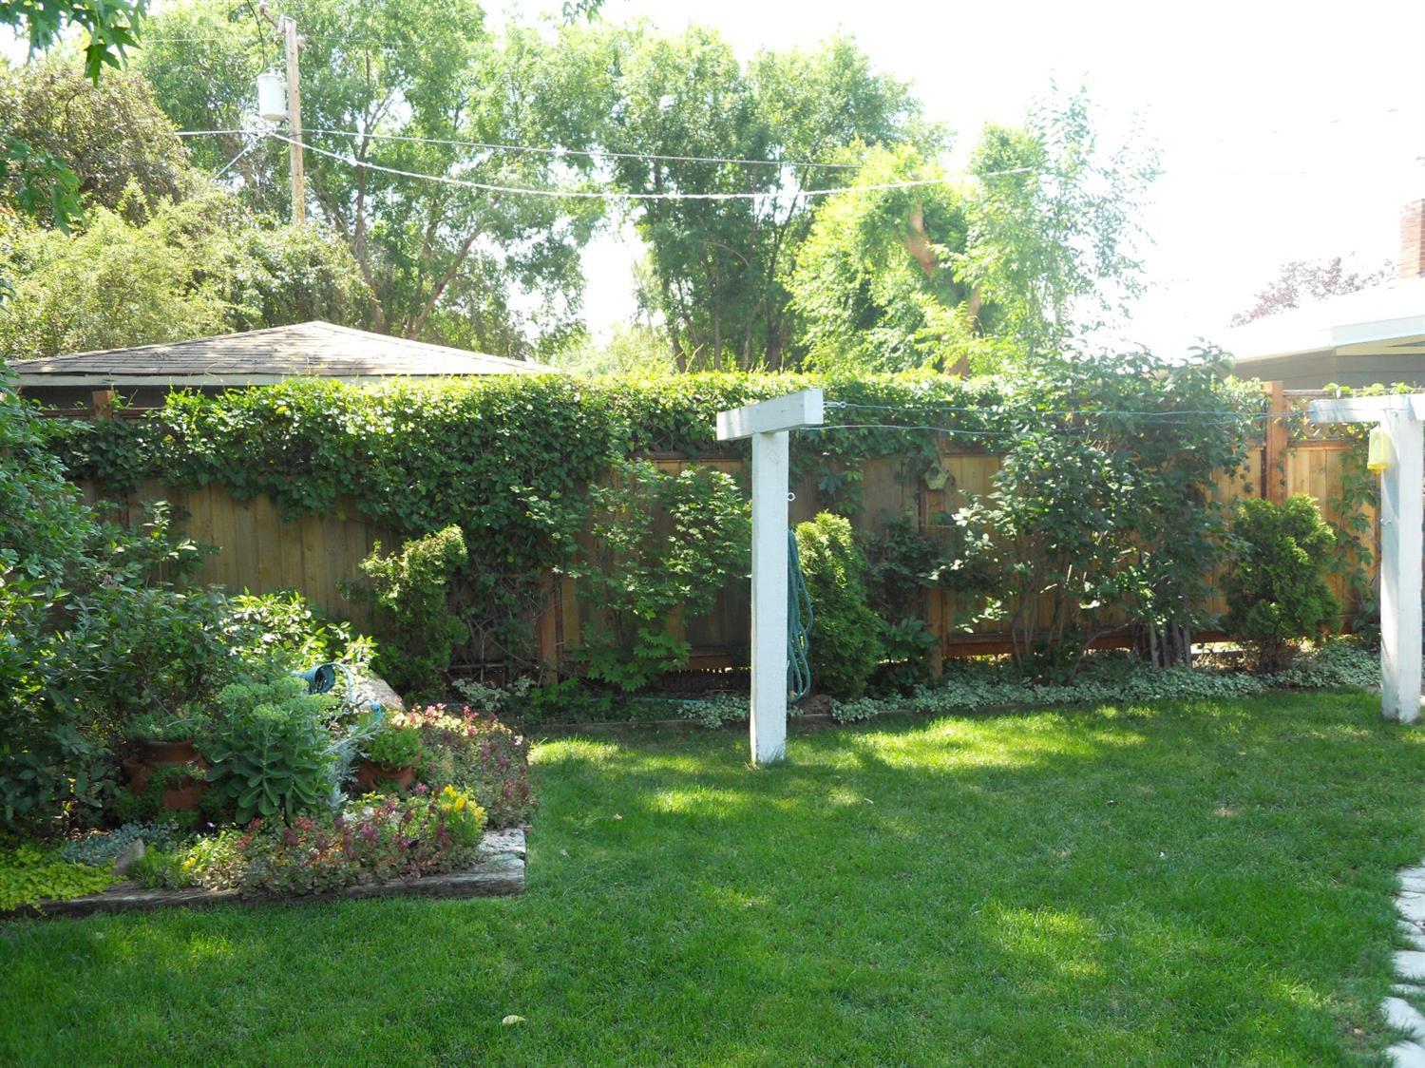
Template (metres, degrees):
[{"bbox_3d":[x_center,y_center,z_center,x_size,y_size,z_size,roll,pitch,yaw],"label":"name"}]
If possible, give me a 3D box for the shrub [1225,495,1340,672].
[{"bbox_3d":[3.659,0.310,7.418,0.720,1.108,0.700,-2,4,-9],"label":"shrub"}]

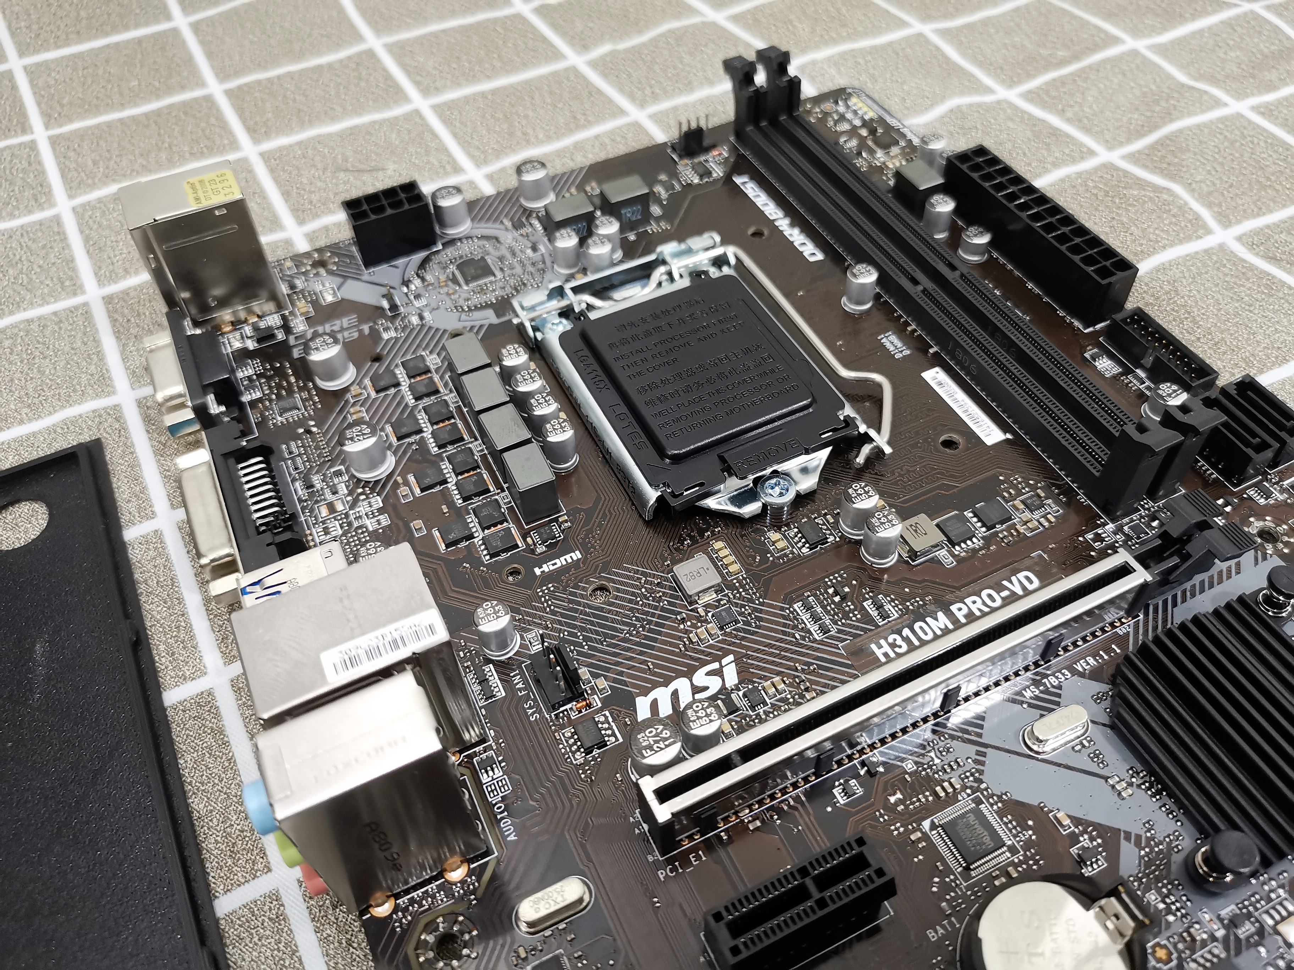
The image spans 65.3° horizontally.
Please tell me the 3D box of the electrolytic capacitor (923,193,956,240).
[{"bbox_3d":[0.068,-0.062,0.234,0.006,0.008,0.006,-1,51,2],"label":"electrolytic capacitor"}]

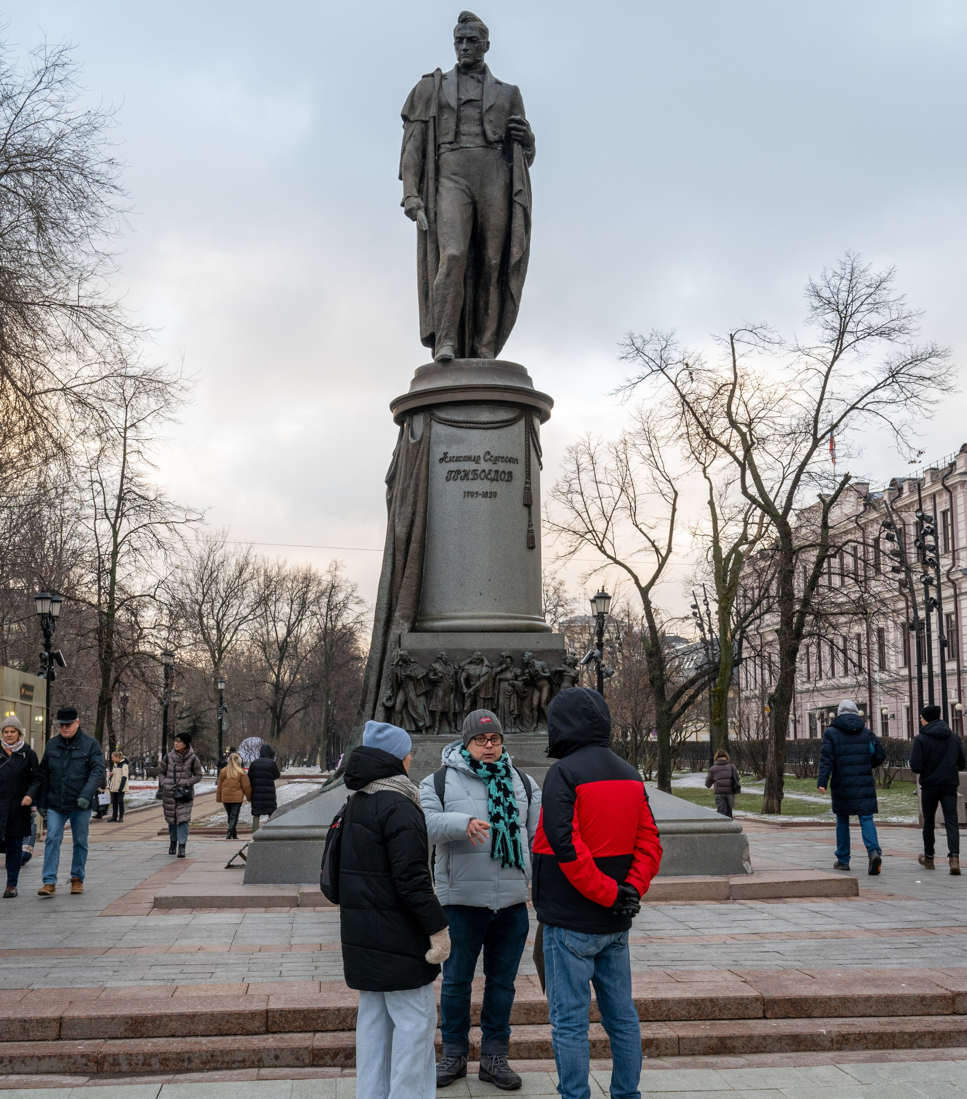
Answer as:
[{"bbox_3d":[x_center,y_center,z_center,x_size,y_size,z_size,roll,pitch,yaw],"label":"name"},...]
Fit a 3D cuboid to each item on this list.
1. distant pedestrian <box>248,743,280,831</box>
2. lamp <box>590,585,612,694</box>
[{"bbox_3d":[-3.878,4.284,24.933,0.560,1.680,0.380,-1,-8,8],"label":"distant pedestrian"},{"bbox_3d":[2.539,3.333,30.323,0.420,5.110,1.150,1,-8,-8],"label":"lamp"}]

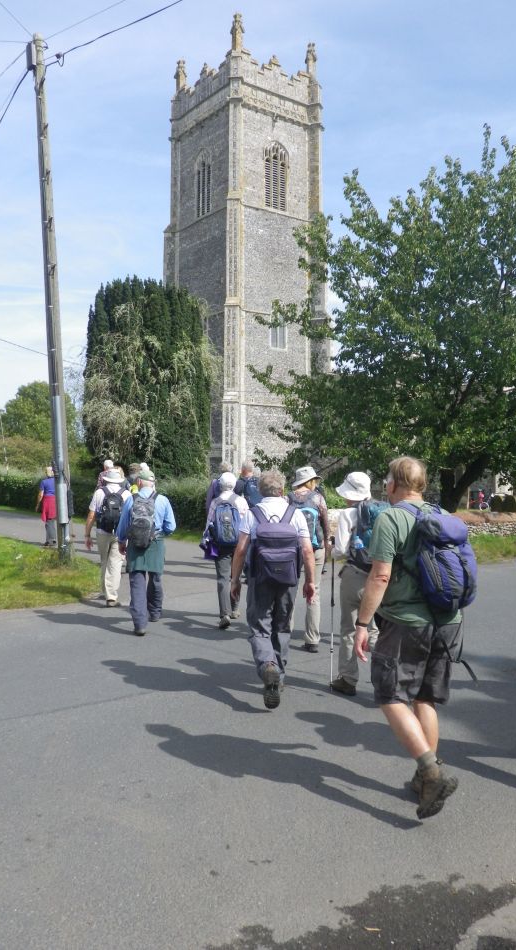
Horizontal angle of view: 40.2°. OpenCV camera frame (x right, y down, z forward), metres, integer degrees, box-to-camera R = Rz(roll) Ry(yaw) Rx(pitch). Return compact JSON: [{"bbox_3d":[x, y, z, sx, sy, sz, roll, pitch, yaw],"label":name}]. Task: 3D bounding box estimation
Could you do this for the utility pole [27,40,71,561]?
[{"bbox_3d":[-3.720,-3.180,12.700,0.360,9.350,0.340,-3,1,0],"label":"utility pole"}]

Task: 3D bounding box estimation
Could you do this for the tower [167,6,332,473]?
[{"bbox_3d":[-0.950,-14.800,51.500,8.500,30.500,8.500,-1,2,-41],"label":"tower"}]

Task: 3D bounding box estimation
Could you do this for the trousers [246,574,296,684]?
[{"bbox_3d":[0.095,1.067,5.170,0.380,0.880,0.480,0,0,1],"label":"trousers"}]

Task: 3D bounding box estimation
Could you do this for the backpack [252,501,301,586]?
[{"bbox_3d":[0.131,0.520,5.080,0.360,0.550,0.280,0,1,-2],"label":"backpack"}]

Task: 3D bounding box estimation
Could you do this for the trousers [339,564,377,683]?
[{"bbox_3d":[0.755,1.109,5.300,0.400,0.920,0.480,0,0,-30],"label":"trousers"}]

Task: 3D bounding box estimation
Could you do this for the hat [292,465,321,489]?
[{"bbox_3d":[0.466,0.024,6.680,0.285,0.150,0.300,-15,5,1],"label":"hat"}]

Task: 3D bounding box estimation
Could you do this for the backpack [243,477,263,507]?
[{"bbox_3d":[-0.072,0.265,10.100,0.300,0.500,0.240,0,0,-11],"label":"backpack"}]

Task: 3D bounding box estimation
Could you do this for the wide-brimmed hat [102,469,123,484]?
[{"bbox_3d":[-1.812,0.015,8.800,0.290,0.165,0.310,0,1,-12],"label":"wide-brimmed hat"}]

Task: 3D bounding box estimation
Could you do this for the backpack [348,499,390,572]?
[{"bbox_3d":[0.870,0.445,5.180,0.330,0.530,0.280,-1,1,-34],"label":"backpack"}]

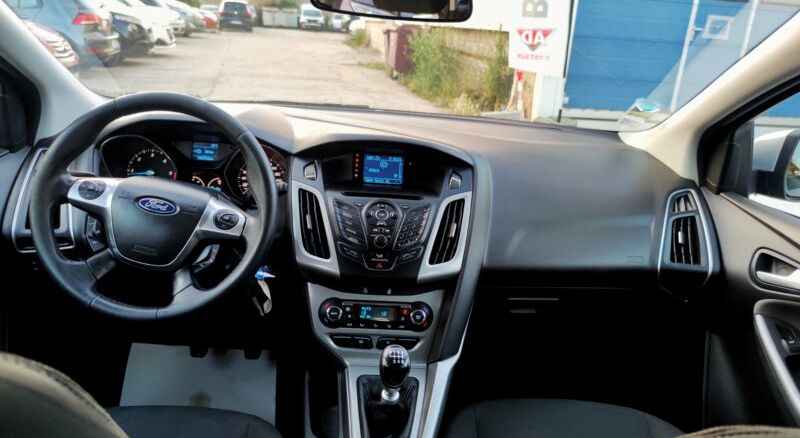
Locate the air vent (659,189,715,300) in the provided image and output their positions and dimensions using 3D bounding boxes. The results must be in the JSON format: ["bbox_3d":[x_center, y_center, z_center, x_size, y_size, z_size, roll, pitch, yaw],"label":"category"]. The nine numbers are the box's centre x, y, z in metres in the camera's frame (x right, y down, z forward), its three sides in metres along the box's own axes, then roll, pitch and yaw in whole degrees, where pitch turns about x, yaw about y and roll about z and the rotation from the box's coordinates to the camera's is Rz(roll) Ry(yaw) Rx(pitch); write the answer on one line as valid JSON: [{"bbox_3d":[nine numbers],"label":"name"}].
[{"bbox_3d":[0.610,0.054,1.180,0.110,0.225,0.060,5,1,2],"label":"air vent"}]

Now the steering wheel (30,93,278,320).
[{"bbox_3d":[-0.394,-0.023,0.914,0.375,0.370,0.100,14,-10,-8],"label":"steering wheel"}]

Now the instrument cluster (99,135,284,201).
[{"bbox_3d":[-0.411,-0.107,1.115,0.360,0.147,0.080,2,1,-6],"label":"instrument cluster"}]

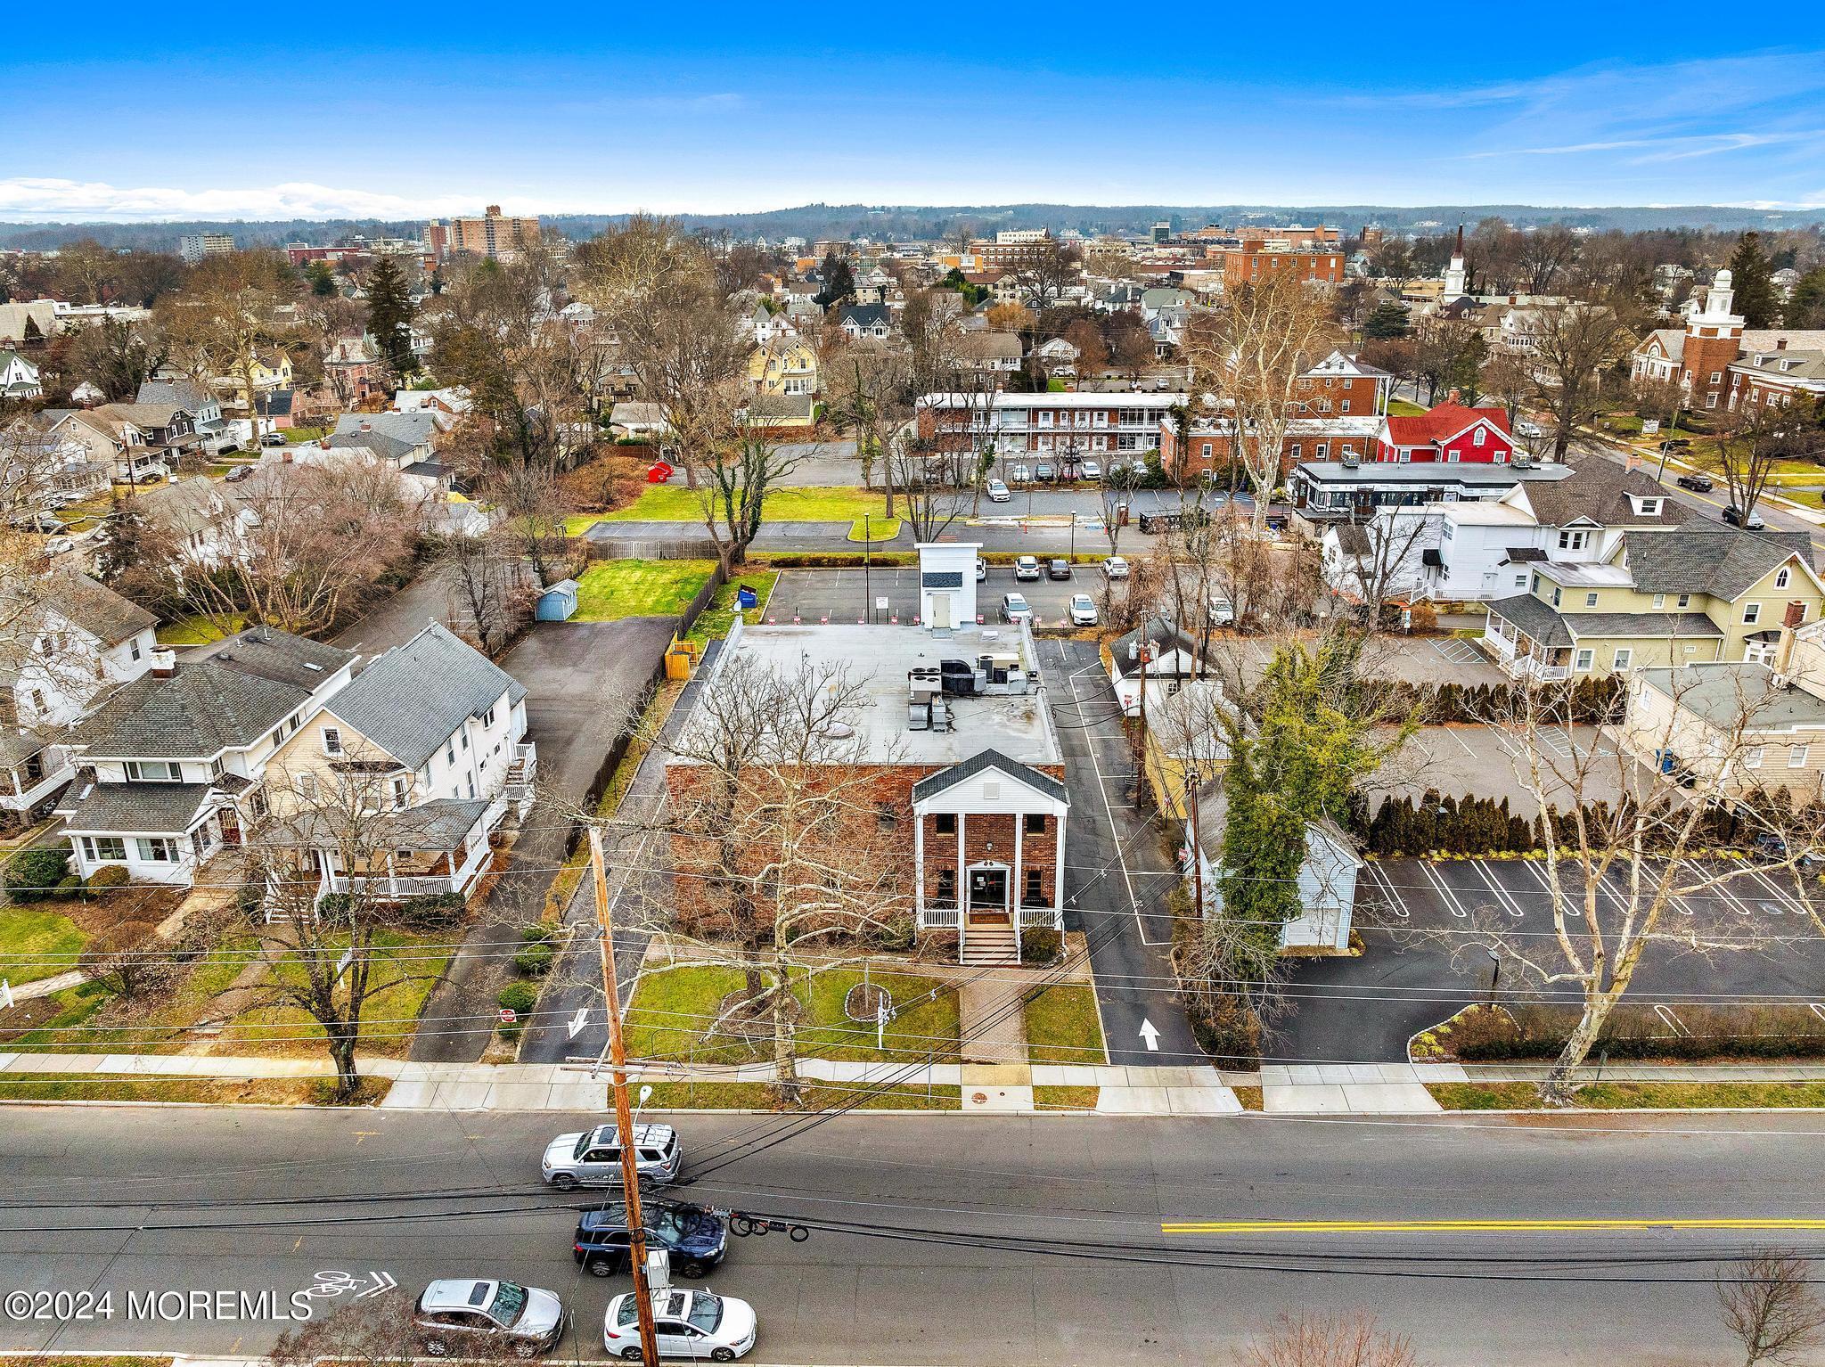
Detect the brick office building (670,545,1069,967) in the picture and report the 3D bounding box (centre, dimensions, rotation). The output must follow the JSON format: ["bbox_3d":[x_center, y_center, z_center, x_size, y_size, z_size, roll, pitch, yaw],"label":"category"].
[{"bbox_3d":[-1.892,2.093,67.007,17.800,12.700,26.500,0,20,1],"label":"brick office building"}]

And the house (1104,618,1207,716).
[{"bbox_3d":[17.027,-1.326,87.069,6.300,5.300,7.300,0,20,1],"label":"house"}]

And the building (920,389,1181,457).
[{"bbox_3d":[20.193,-38.747,188.808,38.040,6.400,15.800,1,20,4],"label":"building"}]

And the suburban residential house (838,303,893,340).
[{"bbox_3d":[-13.335,-101.491,356.475,14.800,10.800,11.000,0,20,1],"label":"suburban residential house"}]

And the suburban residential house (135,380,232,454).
[{"bbox_3d":[-110.003,-40.080,190.340,13.000,10.000,10.000,0,20,1],"label":"suburban residential house"}]

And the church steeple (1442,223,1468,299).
[{"bbox_3d":[145.064,-112.649,338.533,4.800,20.000,4.800,0,20,1],"label":"church steeple"}]

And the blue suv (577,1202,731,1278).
[{"bbox_3d":[-8.324,17.562,40.361,4.950,1.750,1.950,0,20,1],"label":"blue suv"}]

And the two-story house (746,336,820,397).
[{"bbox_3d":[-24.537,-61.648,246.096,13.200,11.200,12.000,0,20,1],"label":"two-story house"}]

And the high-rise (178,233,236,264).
[{"bbox_3d":[-572.502,-346.560,1026.537,18.000,35.000,38.000,0,20,1],"label":"high-rise"}]

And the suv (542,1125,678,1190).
[{"bbox_3d":[-10.370,16.290,43.920,4.830,1.790,1.920,0,20,1],"label":"suv"}]

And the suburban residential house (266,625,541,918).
[{"bbox_3d":[-27.216,3.418,68.774,10.700,9.600,18.200,0,20,1],"label":"suburban residential house"}]

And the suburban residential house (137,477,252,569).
[{"bbox_3d":[-68.587,-14.231,119.554,9.000,8.900,10.500,0,20,1],"label":"suburban residential house"}]

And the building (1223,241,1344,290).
[{"bbox_3d":[103.925,-110.134,354.197,27.500,26.000,22.000,0,20,1],"label":"building"}]

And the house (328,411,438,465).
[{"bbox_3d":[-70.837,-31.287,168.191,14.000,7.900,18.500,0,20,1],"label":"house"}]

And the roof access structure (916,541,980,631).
[{"bbox_3d":[2.272,-6.291,77.637,4.000,4.900,3.700,0,20,1],"label":"roof access structure"}]

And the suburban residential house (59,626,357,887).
[{"bbox_3d":[-39.315,2.953,71.815,8.800,8.500,20.000,0,20,1],"label":"suburban residential house"}]

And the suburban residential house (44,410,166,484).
[{"bbox_3d":[-107.505,-32.545,170.640,10.400,9.200,12.100,0,20,1],"label":"suburban residential house"}]

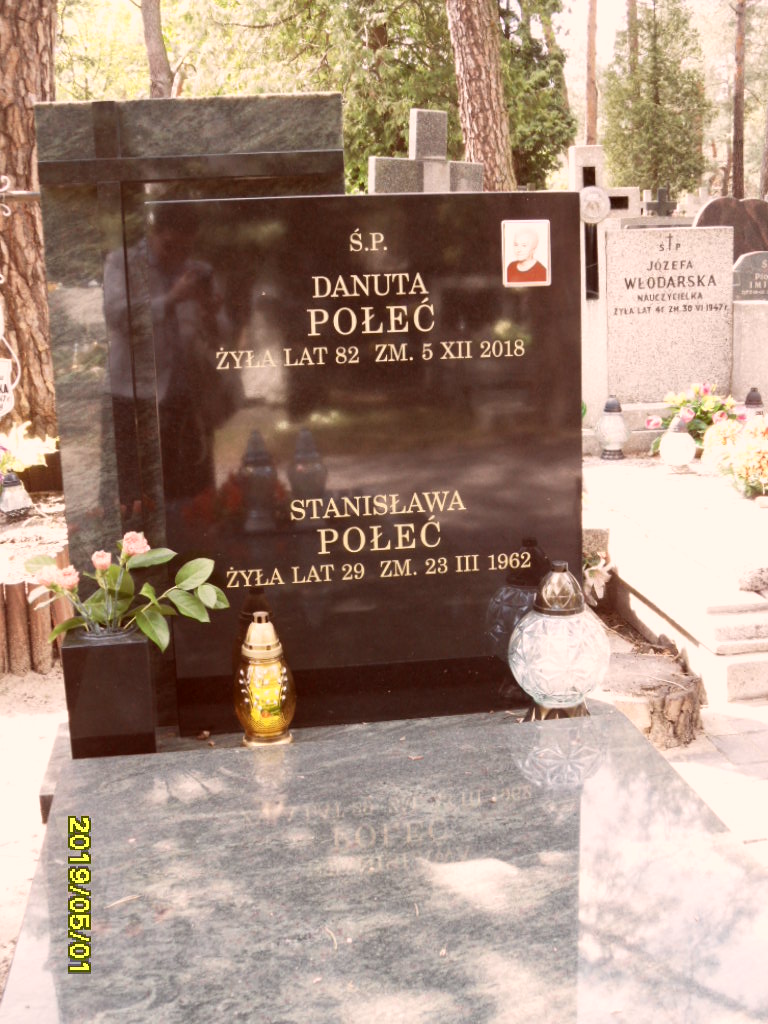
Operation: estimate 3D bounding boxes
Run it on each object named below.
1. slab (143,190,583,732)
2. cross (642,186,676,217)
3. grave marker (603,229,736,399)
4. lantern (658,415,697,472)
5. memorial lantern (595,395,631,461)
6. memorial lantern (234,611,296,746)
[{"bbox_3d":[-0.016,-0.080,2.230,0.782,0.988,0.060,-3,12,-7],"label":"slab"},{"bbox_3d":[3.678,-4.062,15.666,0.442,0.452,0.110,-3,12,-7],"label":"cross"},{"bbox_3d":[1.354,-0.935,5.672,0.618,0.808,0.100,-3,12,-7],"label":"grave marker"},{"bbox_3d":[1.284,-0.300,5.176,0.159,0.220,0.159,-3,12,-7],"label":"lantern"},{"bbox_3d":[1.052,-0.390,5.434,0.160,0.278,0.160,-3,12,-7],"label":"memorial lantern"},{"bbox_3d":[-0.217,0.306,2.158,0.112,0.256,0.112,-3,12,-7],"label":"memorial lantern"}]

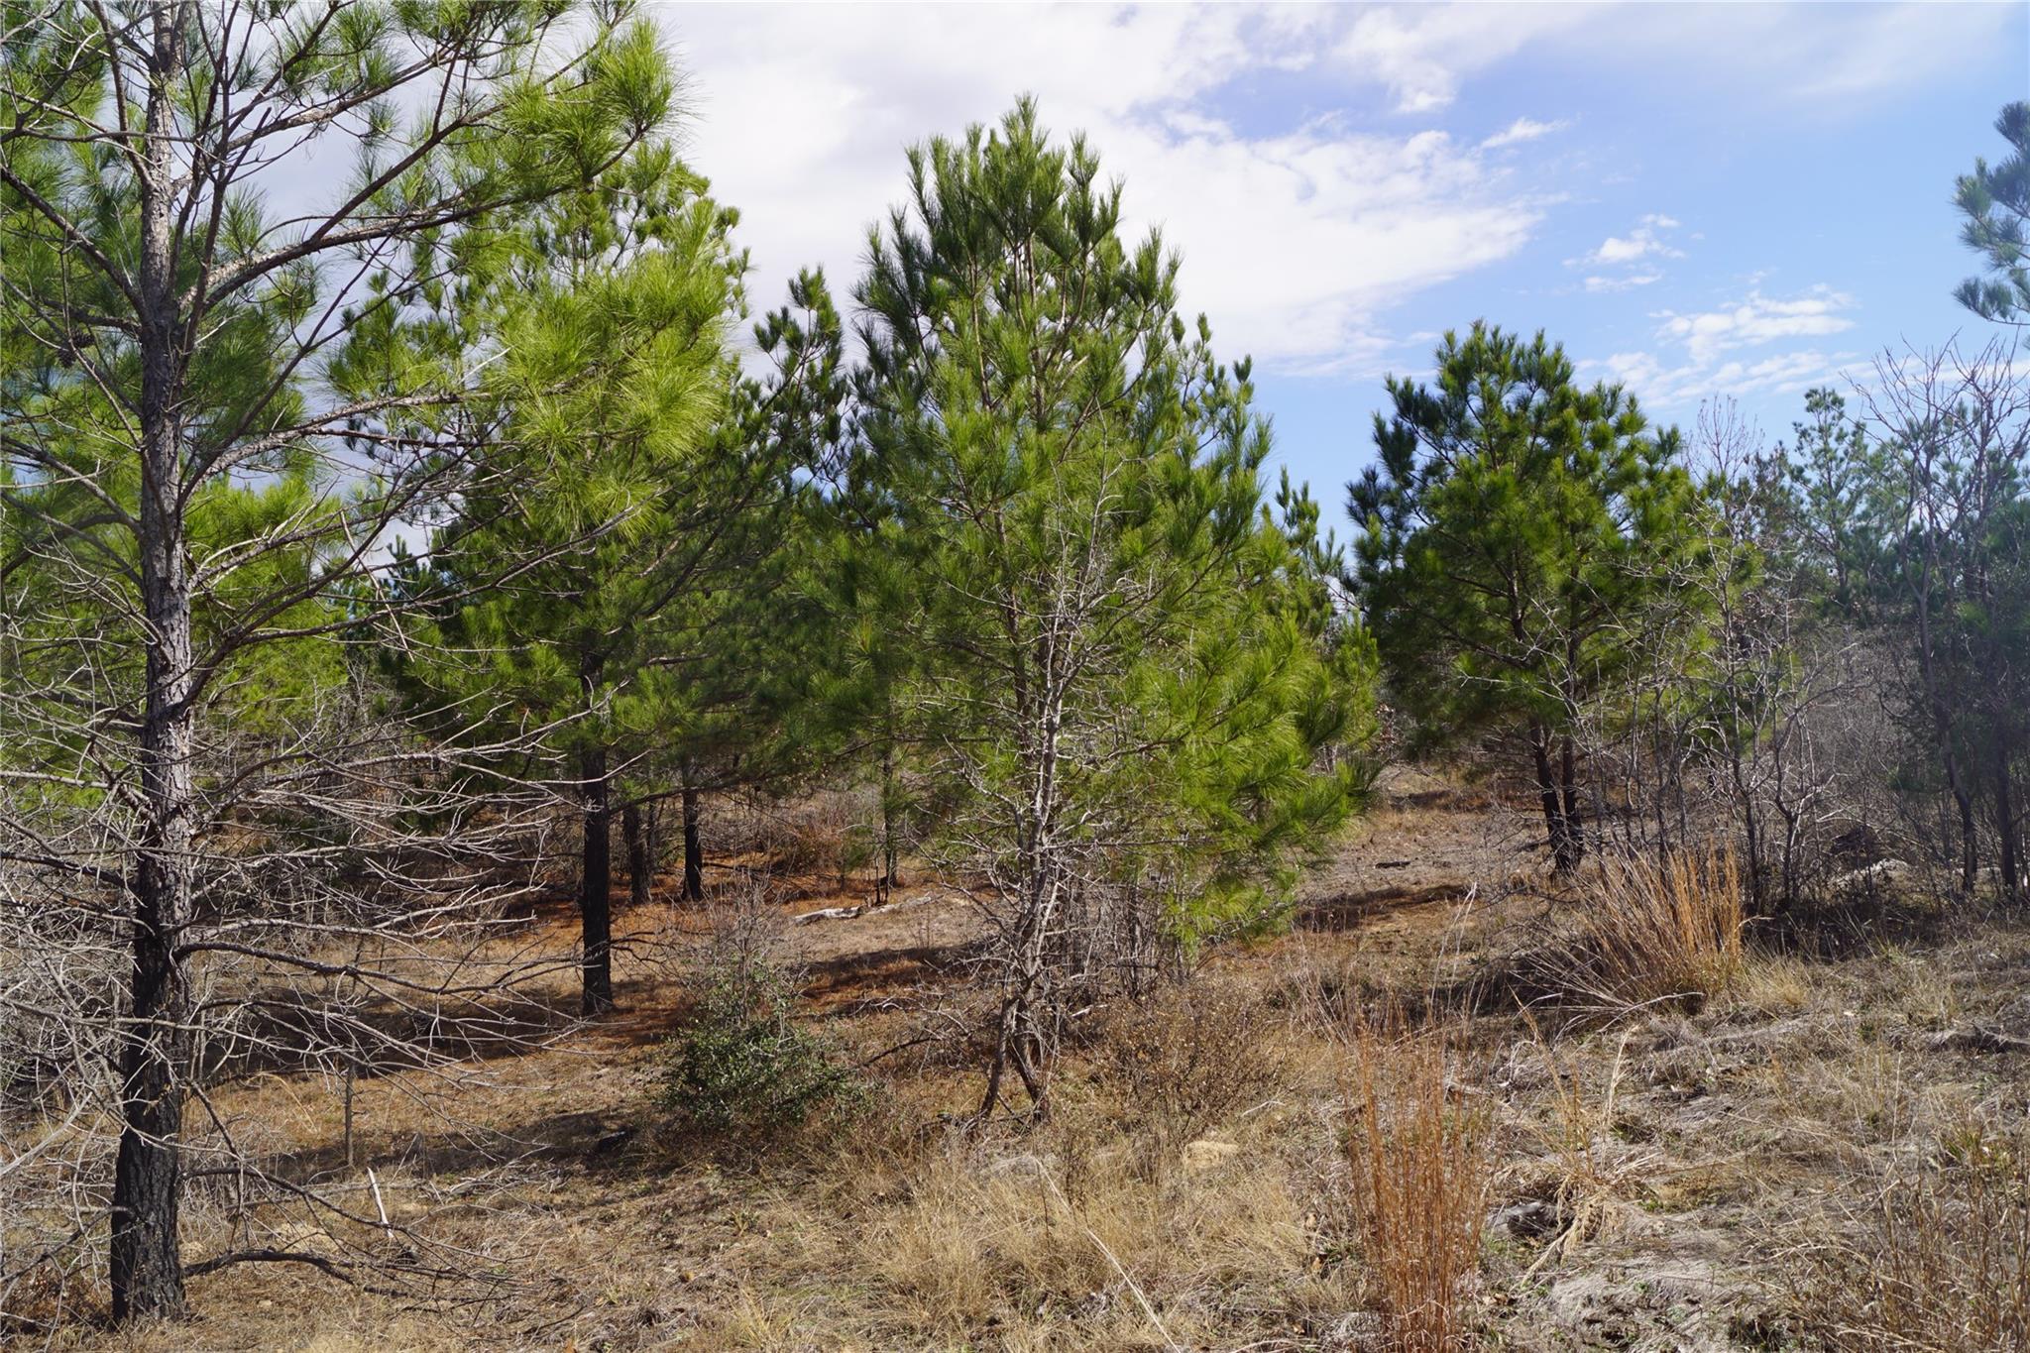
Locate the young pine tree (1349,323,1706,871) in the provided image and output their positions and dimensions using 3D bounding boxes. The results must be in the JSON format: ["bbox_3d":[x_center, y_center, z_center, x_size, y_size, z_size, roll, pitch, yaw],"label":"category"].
[{"bbox_3d":[4.119,-0.638,13.600,2.783,4.282,2.700,0,-1,0],"label":"young pine tree"}]

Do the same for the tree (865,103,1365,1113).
[{"bbox_3d":[0.438,-0.303,7.600,2.249,4.283,2.200,0,-1,0],"label":"tree"}]

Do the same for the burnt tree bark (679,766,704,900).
[{"bbox_3d":[-2.448,1.201,12.800,0.180,1.007,0.160,0,-1,0],"label":"burnt tree bark"}]

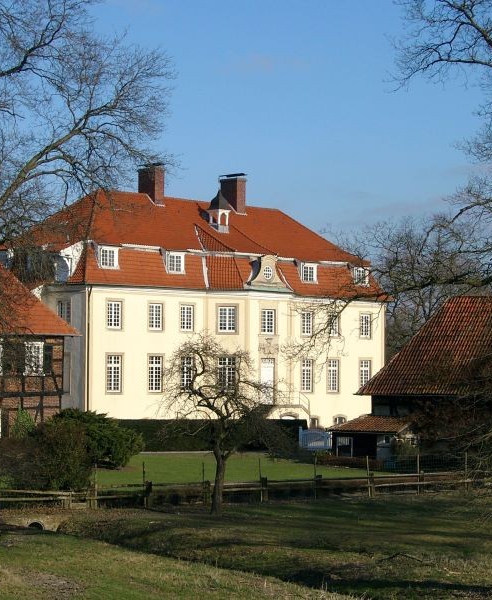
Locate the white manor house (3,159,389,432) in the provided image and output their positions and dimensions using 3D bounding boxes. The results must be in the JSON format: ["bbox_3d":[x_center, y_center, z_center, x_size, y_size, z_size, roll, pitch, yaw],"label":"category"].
[{"bbox_3d":[-3.086,0.055,117.198,30.567,19.385,14.694,3,-5,-44],"label":"white manor house"}]

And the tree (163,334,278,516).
[{"bbox_3d":[-0.640,3.148,40.000,2.900,4.500,2.800,0,-3,0],"label":"tree"}]

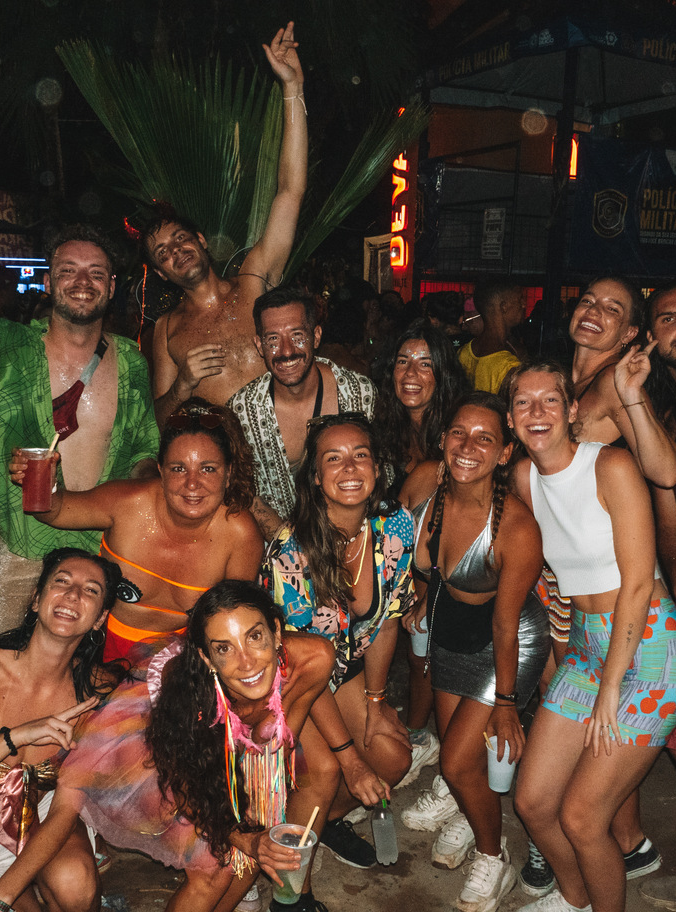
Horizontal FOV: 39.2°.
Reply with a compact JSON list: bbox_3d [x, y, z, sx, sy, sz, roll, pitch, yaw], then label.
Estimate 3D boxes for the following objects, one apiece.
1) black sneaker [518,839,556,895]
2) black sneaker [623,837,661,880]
[{"bbox_3d":[0.550,1.107,2.683,0.100,0.110,0.270,3,9,5],"label":"black sneaker"},{"bbox_3d":[0.843,1.164,2.730,0.265,0.095,0.100,-5,12,-34],"label":"black sneaker"}]

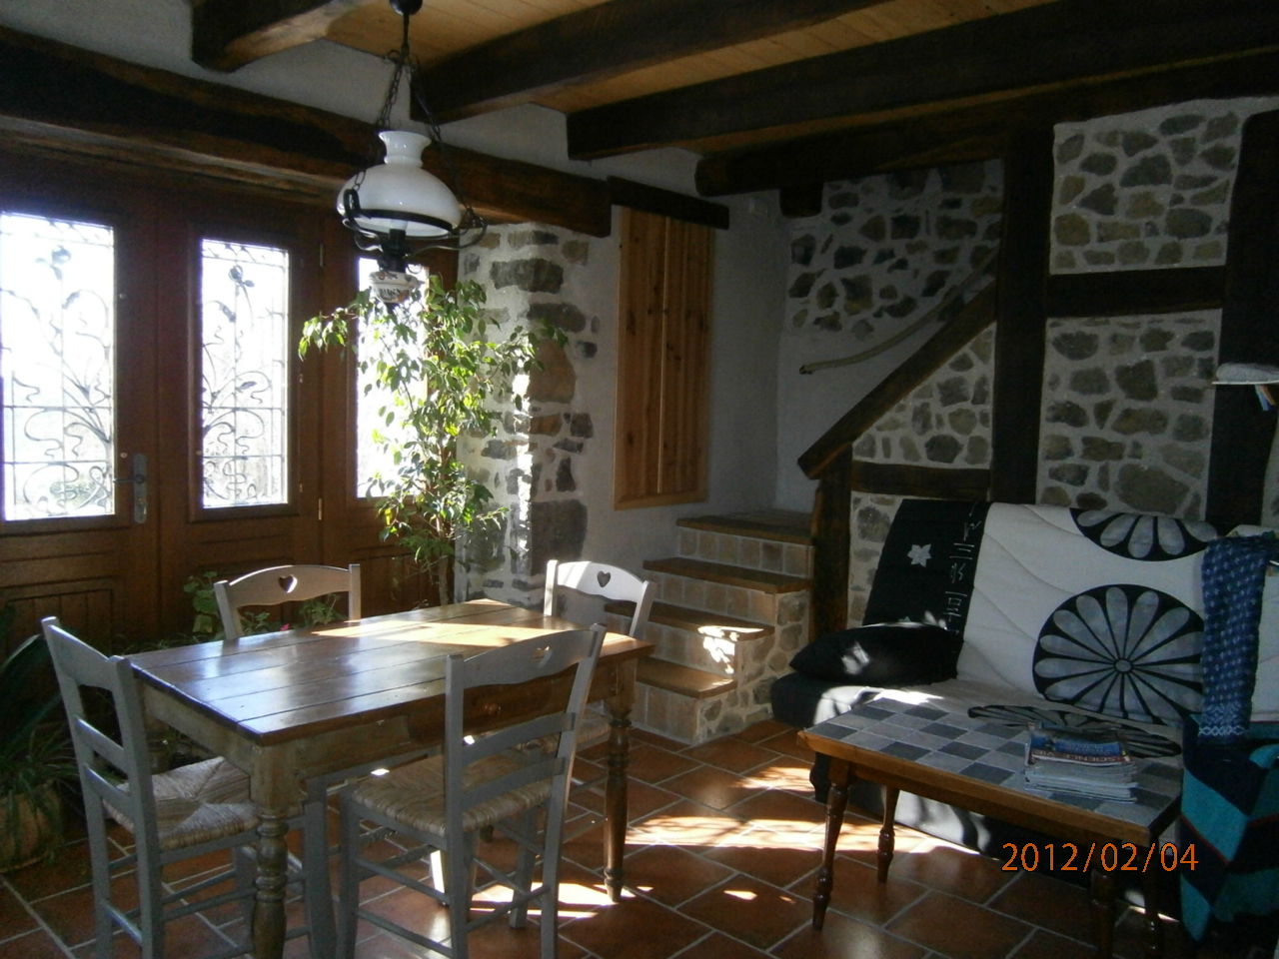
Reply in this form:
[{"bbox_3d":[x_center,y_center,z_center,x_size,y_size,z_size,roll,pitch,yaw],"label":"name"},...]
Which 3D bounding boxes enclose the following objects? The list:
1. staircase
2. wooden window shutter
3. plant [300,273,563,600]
[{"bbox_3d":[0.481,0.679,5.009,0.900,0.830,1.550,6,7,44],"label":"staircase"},{"bbox_3d":[0.144,-0.623,5.145,0.060,1.540,0.740,6,7,44],"label":"wooden window shutter"},{"bbox_3d":[-0.887,0.113,4.259,1.107,2.001,0.900,1,5,-11],"label":"plant"}]

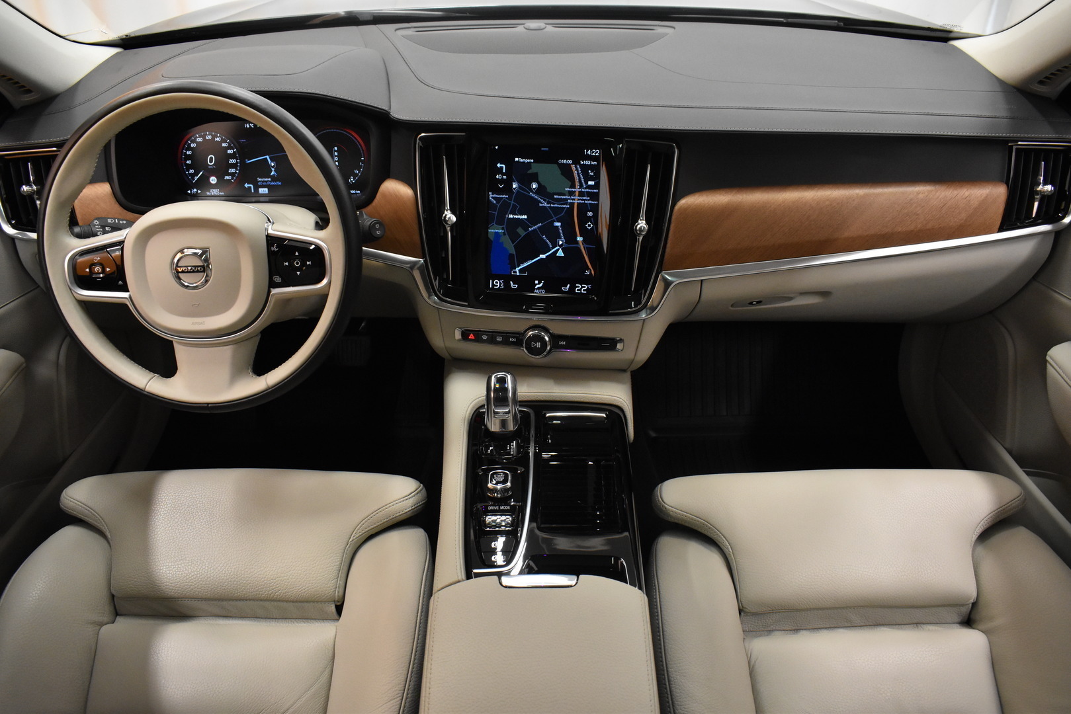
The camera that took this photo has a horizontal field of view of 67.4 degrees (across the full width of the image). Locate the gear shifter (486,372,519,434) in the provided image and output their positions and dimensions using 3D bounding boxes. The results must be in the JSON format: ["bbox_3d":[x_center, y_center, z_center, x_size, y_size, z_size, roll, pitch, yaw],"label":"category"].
[{"bbox_3d":[-0.038,0.053,0.925,0.038,0.067,0.042,0,38,0],"label":"gear shifter"}]

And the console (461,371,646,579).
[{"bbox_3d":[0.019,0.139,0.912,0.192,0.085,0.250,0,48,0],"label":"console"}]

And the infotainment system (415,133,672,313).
[{"bbox_3d":[0.015,-0.168,1.004,0.310,0.220,0.080,4,21,5],"label":"infotainment system"}]

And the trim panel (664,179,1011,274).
[{"bbox_3d":[0.372,-0.164,1.021,0.425,0.105,0.050,0,25,0],"label":"trim panel"}]

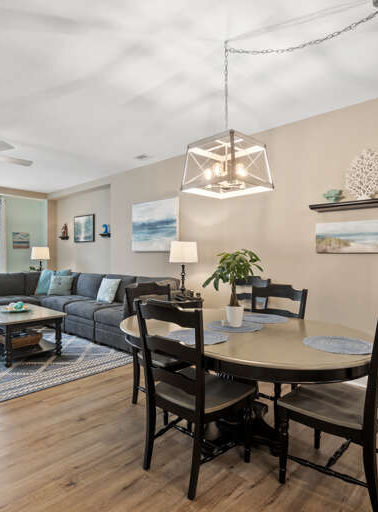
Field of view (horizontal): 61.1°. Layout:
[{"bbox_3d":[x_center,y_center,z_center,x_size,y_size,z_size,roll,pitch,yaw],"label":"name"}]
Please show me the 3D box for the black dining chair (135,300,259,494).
[{"bbox_3d":[0.025,0.738,1.897,0.515,1.005,0.545,1,1,42],"label":"black dining chair"}]

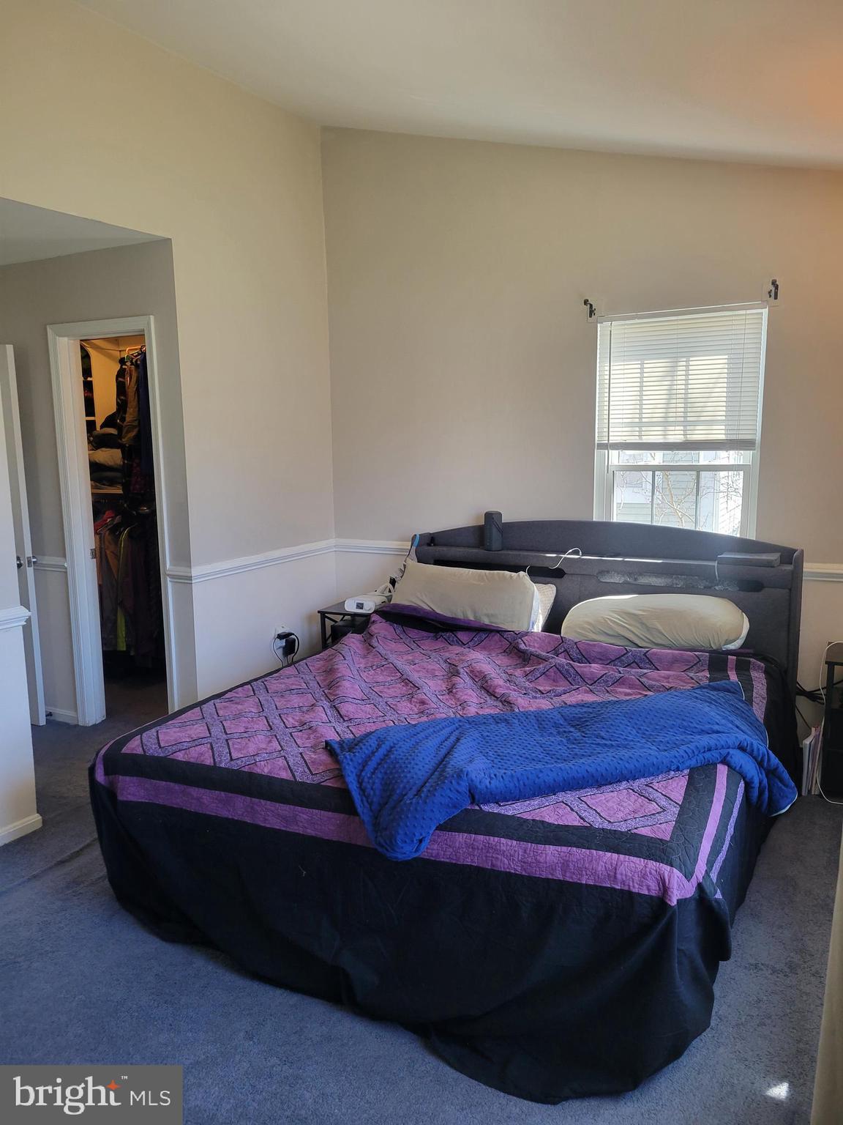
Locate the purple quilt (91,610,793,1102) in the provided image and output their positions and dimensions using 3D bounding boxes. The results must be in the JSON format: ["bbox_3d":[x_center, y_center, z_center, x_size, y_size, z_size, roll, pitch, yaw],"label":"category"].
[{"bbox_3d":[0.287,0.756,3.283,1.950,0.650,2.200,4,10,27],"label":"purple quilt"}]

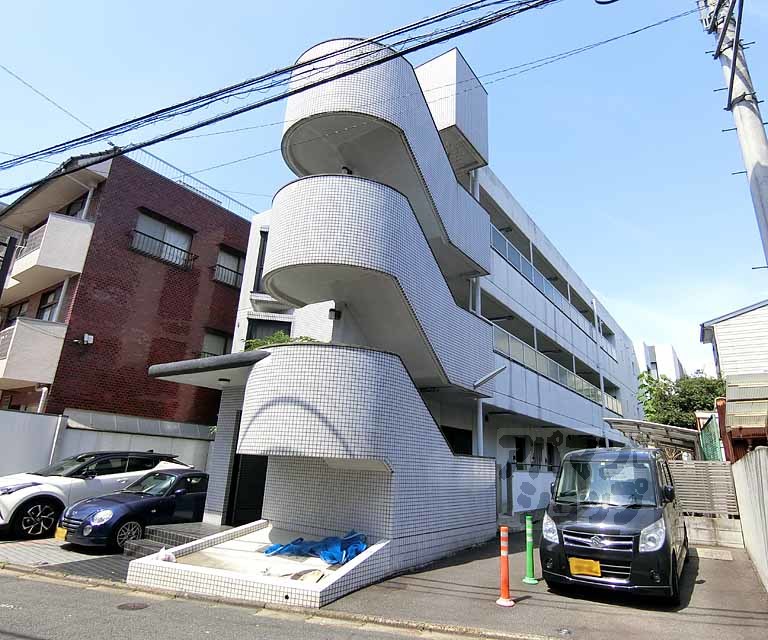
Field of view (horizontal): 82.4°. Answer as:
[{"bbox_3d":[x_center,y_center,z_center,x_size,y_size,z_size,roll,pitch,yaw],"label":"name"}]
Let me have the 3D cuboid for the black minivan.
[{"bbox_3d":[3.414,2.765,6.445,1.490,1.735,3.395,-12,-20,33],"label":"black minivan"}]

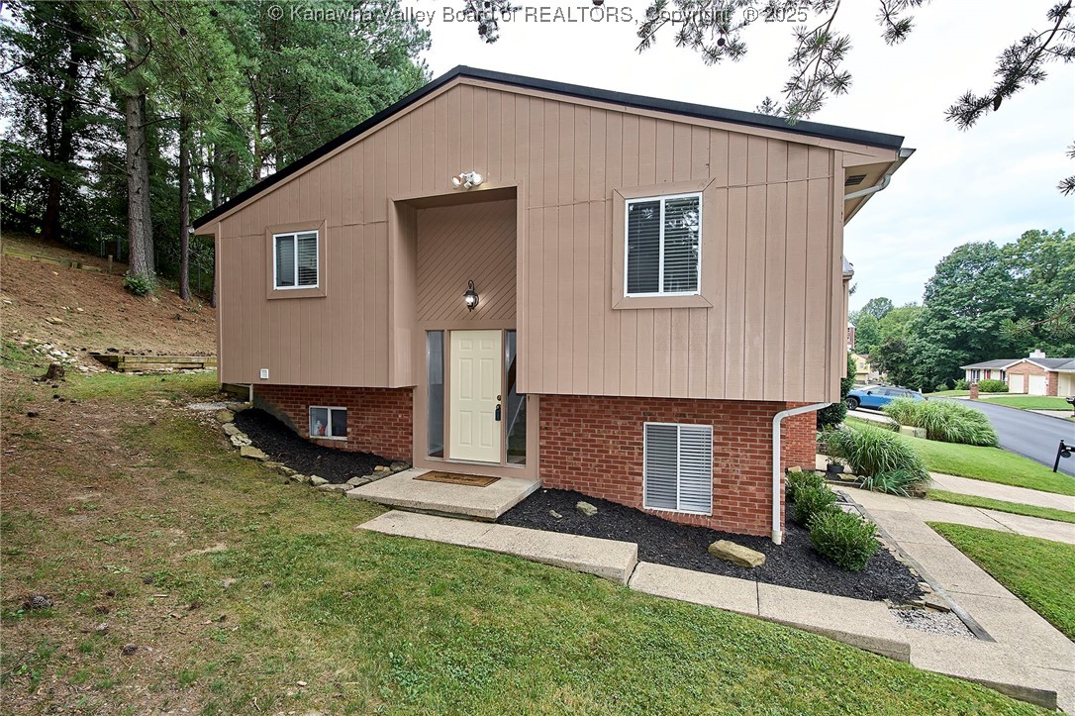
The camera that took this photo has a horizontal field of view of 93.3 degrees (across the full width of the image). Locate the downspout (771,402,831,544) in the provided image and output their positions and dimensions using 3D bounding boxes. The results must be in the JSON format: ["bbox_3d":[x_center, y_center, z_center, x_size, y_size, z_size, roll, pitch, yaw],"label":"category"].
[{"bbox_3d":[3.120,1.363,6.021,0.590,1.700,0.200,1,1,20],"label":"downspout"}]

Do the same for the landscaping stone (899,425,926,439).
[{"bbox_3d":[17.940,3.555,24.200,1.100,0.440,0.450,1,1,20],"label":"landscaping stone"}]

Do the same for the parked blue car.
[{"bbox_3d":[19.298,2.283,28.839,4.520,1.630,1.830,8,4,20],"label":"parked blue car"}]

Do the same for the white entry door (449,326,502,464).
[{"bbox_3d":[-0.941,0.577,7.765,0.850,1.997,0.050,1,1,20],"label":"white entry door"}]

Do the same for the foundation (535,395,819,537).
[{"bbox_3d":[1.602,1.308,6.766,3.215,1.637,0.350,1,1,20],"label":"foundation"}]

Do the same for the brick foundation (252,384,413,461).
[{"bbox_3d":[-3.443,1.013,8.623,3.326,1.143,0.350,1,1,20],"label":"brick foundation"}]

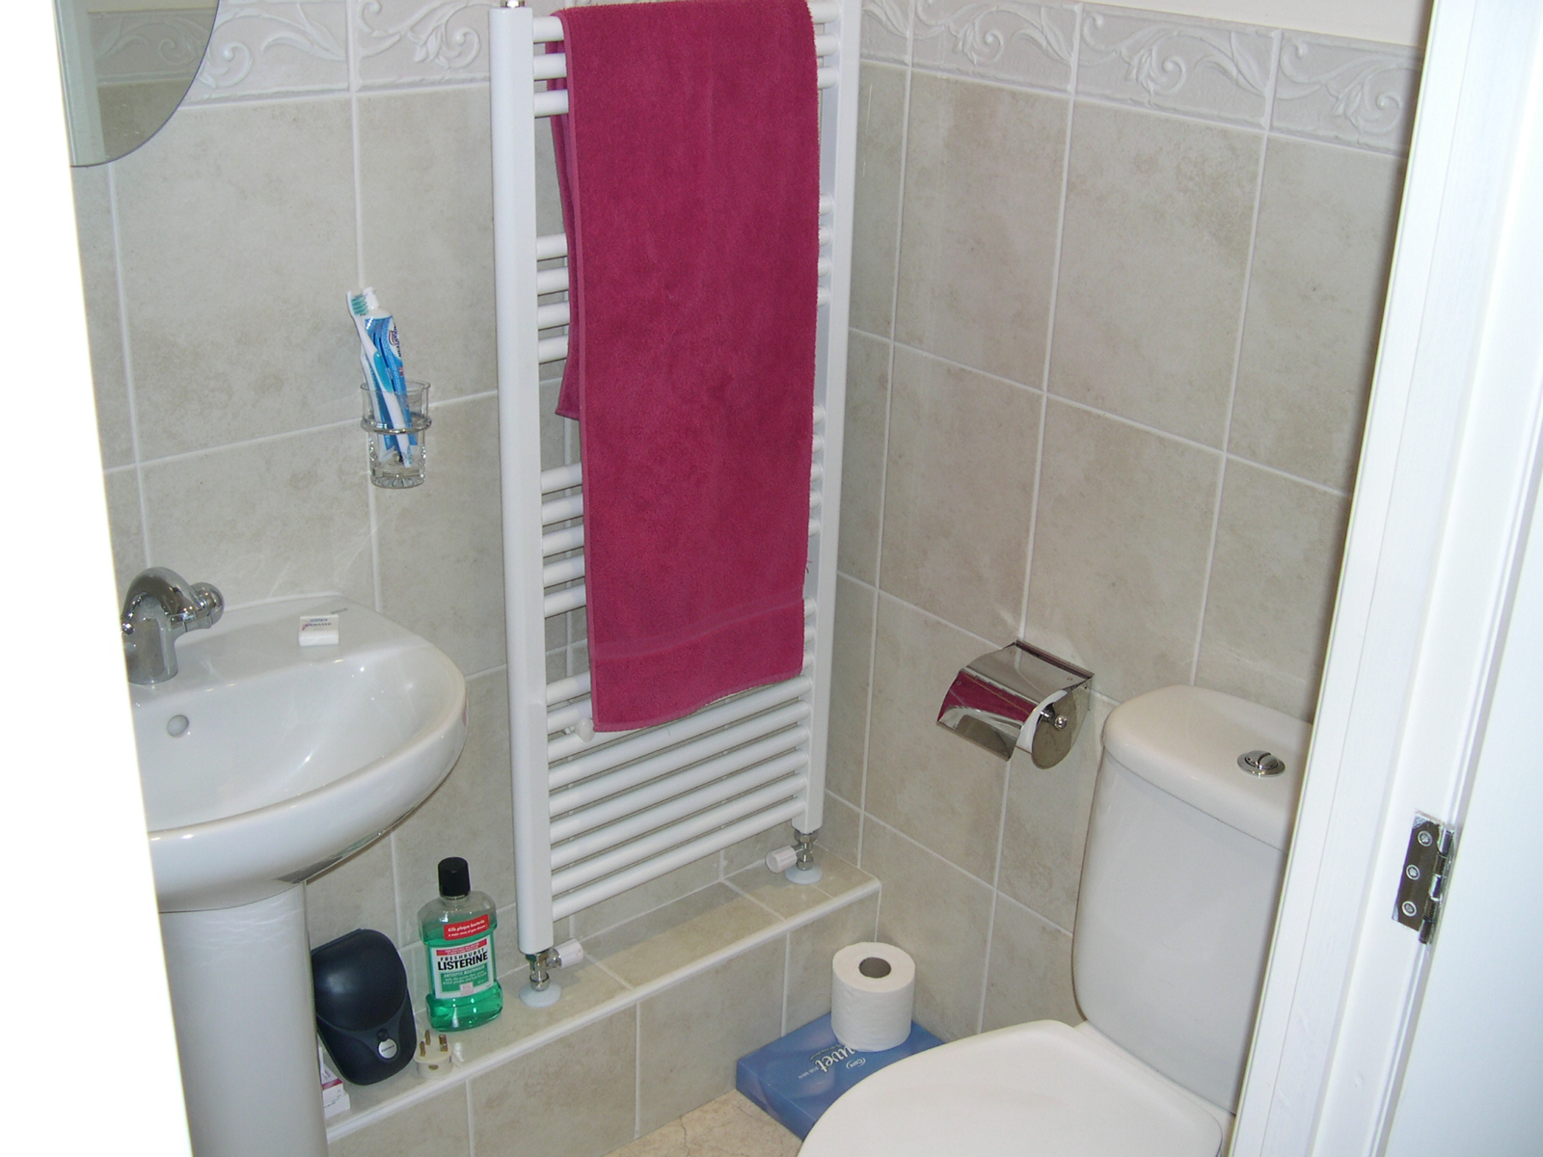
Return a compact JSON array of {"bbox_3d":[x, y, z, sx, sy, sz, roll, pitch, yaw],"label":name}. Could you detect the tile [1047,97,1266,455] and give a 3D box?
[{"bbox_3d":[0.410,-0.330,1.822,0.010,0.335,0.250,-17,29,-37],"label":"tile"}]

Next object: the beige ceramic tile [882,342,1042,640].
[{"bbox_3d":[0.234,-0.099,2.117,0.010,0.335,0.250,-17,29,-37],"label":"beige ceramic tile"}]

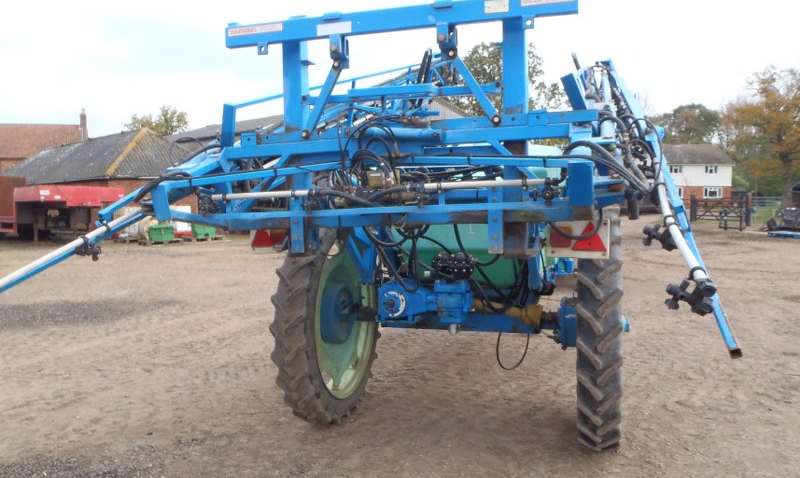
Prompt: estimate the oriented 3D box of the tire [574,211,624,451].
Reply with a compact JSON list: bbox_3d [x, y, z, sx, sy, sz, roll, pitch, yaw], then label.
[{"bbox_3d":[1.300,0.564,4.194,0.245,1.550,1.550,1,4,17],"label":"tire"}]

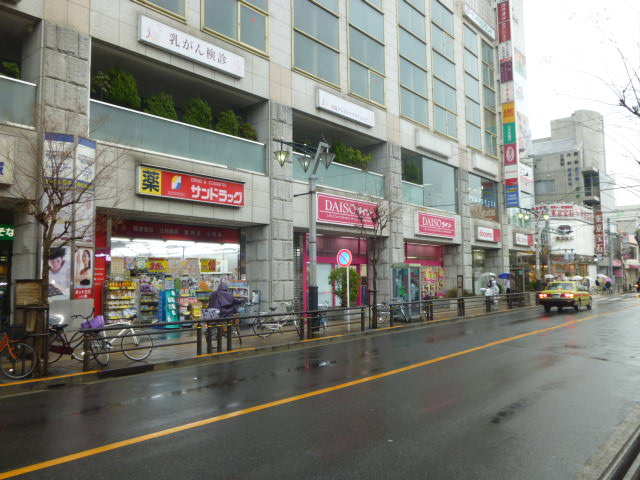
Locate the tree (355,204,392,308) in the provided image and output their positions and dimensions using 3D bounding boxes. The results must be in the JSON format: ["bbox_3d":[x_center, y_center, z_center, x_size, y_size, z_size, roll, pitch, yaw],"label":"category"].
[{"bbox_3d":[1.865,0.938,17.492,1.400,4.300,1.400,-1,-4,0],"label":"tree"}]

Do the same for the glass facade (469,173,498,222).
[{"bbox_3d":[10.314,-2.564,31.384,0.200,2.703,4.417,-5,-6,41],"label":"glass facade"}]

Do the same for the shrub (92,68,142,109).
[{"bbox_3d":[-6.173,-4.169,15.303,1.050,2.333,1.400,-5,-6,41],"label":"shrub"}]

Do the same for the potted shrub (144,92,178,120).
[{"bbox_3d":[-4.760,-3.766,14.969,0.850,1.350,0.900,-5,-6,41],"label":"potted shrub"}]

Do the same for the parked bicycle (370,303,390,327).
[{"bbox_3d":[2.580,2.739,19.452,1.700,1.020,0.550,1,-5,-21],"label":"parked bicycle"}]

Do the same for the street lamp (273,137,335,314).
[{"bbox_3d":[-0.430,-0.083,15.941,1.600,6.000,1.800,-5,-6,41],"label":"street lamp"}]

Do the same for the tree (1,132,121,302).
[{"bbox_3d":[-5.063,0.247,9.538,2.100,4.600,2.250,-5,-6,41],"label":"tree"}]

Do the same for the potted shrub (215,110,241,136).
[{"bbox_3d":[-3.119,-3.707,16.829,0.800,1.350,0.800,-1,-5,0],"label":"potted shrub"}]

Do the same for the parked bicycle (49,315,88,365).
[{"bbox_3d":[-4.966,1.996,10.085,1.720,1.060,0.550,-1,-5,4],"label":"parked bicycle"}]

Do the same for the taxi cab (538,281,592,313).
[{"bbox_3d":[13.247,2.937,26.522,1.700,1.500,4.690,-5,-6,41],"label":"taxi cab"}]

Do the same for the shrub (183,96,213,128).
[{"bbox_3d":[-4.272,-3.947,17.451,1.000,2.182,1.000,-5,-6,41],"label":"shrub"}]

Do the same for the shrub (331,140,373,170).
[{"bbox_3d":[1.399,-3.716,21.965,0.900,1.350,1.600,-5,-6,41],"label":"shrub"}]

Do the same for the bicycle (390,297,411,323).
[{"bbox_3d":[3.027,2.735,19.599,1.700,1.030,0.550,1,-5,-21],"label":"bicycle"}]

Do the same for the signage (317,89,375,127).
[{"bbox_3d":[1.247,-5.837,22.583,0.220,0.820,4.000,-5,-6,41],"label":"signage"}]

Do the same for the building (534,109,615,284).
[{"bbox_3d":[28.851,-3.212,58.886,7.000,18.800,14.000,-5,-6,41],"label":"building"}]

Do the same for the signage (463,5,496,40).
[{"bbox_3d":[10.202,-13.764,31.876,0.220,0.675,4.662,-5,-6,41],"label":"signage"}]

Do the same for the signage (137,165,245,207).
[{"bbox_3d":[-3.726,-1.538,14.887,0.220,0.764,3.611,-5,-6,41],"label":"signage"}]

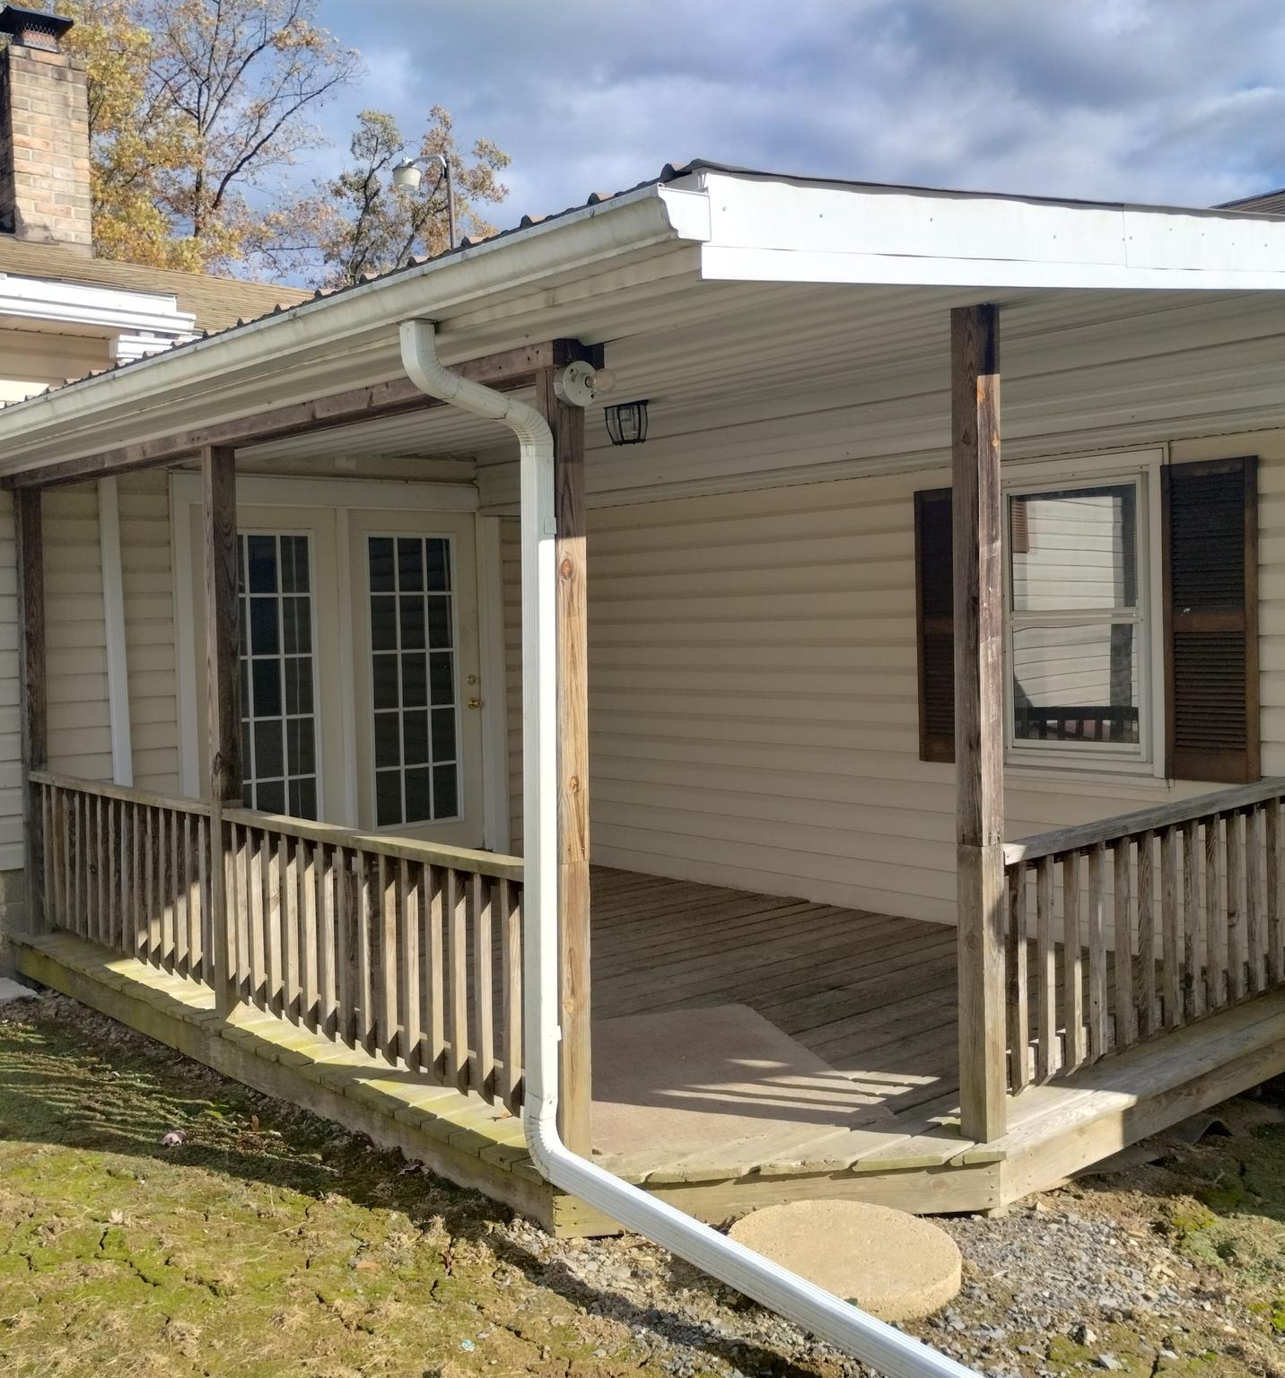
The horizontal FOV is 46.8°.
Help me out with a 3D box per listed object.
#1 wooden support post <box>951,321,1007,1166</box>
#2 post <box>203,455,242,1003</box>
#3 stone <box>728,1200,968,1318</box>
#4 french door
[{"bbox_3d":[0.909,0.106,3.969,0.092,2.220,0.092,-4,4,-41],"label":"wooden support post"},{"bbox_3d":[-1.537,0.160,5.447,0.090,2.090,0.090,-4,4,-41],"label":"post"},{"bbox_3d":[0.471,1.377,3.564,0.570,0.065,0.570,-1,3,0],"label":"stone"},{"bbox_3d":[-1.615,0.009,8.266,1.810,2.050,0.080,-4,4,-41],"label":"french door"}]

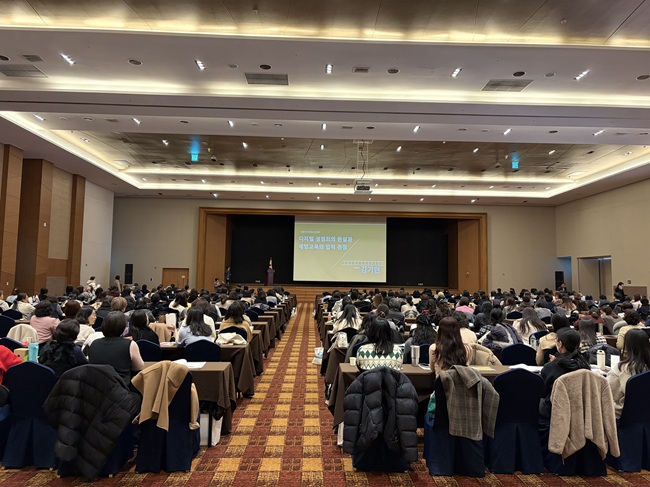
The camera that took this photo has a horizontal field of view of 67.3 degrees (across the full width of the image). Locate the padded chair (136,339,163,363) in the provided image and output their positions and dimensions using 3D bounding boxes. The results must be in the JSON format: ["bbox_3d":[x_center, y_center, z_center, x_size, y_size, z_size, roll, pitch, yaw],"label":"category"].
[{"bbox_3d":[-2.070,1.560,5.729,0.460,0.900,0.570,1,-4,-1],"label":"padded chair"}]

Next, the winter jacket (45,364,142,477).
[{"bbox_3d":[-1.839,1.409,3.860,0.720,0.860,0.360,1,-4,-1],"label":"winter jacket"}]

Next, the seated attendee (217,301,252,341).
[{"bbox_3d":[-1.380,1.544,7.614,0.520,1.250,0.750,1,-4,-1],"label":"seated attendee"}]

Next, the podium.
[{"bbox_3d":[-4.019,2.542,36.116,0.620,1.203,0.500,2,-4,-19],"label":"podium"}]

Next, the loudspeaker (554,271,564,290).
[{"bbox_3d":[16.132,2.621,33.539,0.520,1.300,0.500,1,-4,4],"label":"loudspeaker"}]

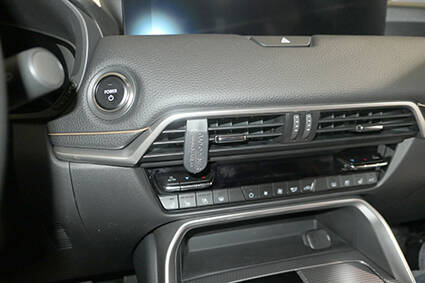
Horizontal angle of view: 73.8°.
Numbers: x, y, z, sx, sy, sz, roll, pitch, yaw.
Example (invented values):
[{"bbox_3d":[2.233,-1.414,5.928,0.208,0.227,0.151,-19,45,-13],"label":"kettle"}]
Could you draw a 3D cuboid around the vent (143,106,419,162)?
[{"bbox_3d":[0.084,-0.014,0.332,0.330,0.048,0.045,-5,13,-14],"label":"vent"}]

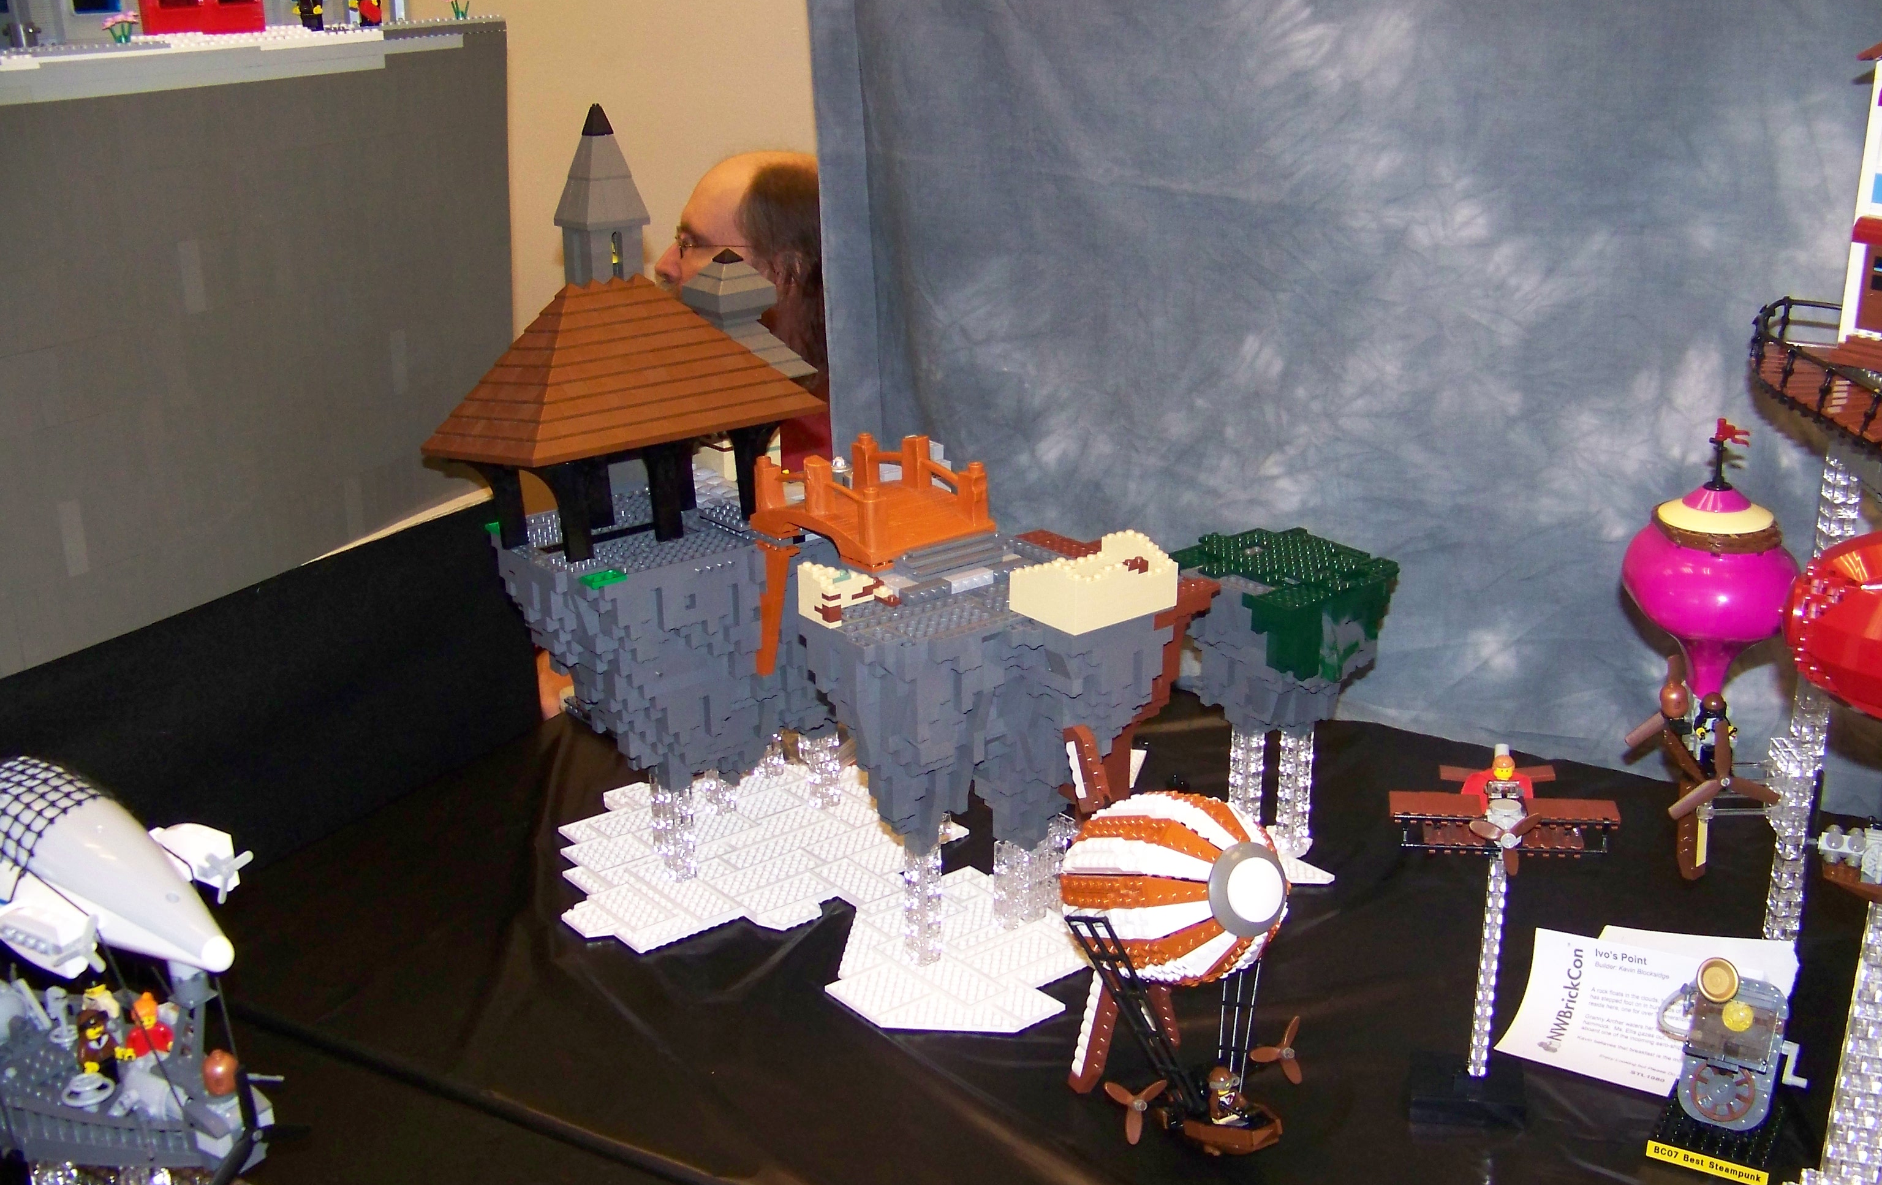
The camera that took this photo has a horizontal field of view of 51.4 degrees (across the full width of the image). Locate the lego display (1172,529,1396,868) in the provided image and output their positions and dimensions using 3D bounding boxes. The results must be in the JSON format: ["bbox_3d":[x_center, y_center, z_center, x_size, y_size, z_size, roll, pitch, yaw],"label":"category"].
[{"bbox_3d":[0.222,0.081,1.337,0.135,0.222,0.133,-15,24,-37],"label":"lego display"}]

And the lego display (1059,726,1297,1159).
[{"bbox_3d":[0.123,0.176,1.040,0.138,0.230,0.180,-10,8,-26],"label":"lego display"}]

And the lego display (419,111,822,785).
[{"bbox_3d":[-0.198,-0.090,1.289,0.288,0.447,0.185,-15,24,-37],"label":"lego display"}]

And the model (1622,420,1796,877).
[{"bbox_3d":[0.431,0.036,1.099,0.100,0.268,0.110,1,19,4],"label":"model"}]

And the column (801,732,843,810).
[{"bbox_3d":[-0.087,0.127,1.440,0.016,0.058,0.024,-15,24,-37],"label":"column"}]

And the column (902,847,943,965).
[{"bbox_3d":[-0.011,0.193,1.221,0.016,0.077,0.016,-15,24,-37],"label":"column"}]

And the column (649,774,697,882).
[{"bbox_3d":[-0.179,0.161,1.330,0.016,0.067,0.024,-15,24,-37],"label":"column"}]

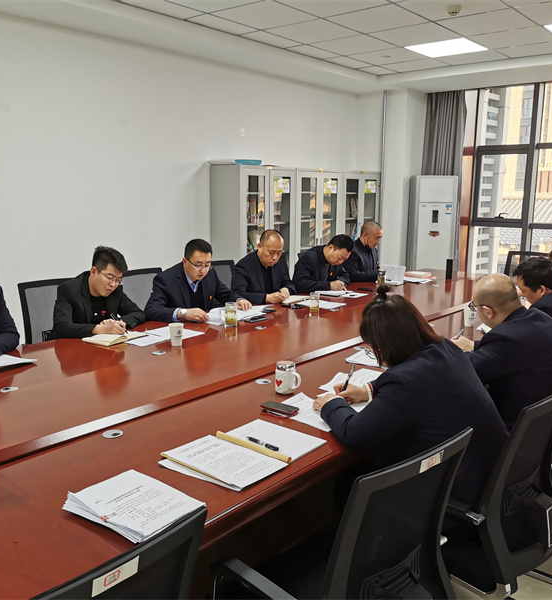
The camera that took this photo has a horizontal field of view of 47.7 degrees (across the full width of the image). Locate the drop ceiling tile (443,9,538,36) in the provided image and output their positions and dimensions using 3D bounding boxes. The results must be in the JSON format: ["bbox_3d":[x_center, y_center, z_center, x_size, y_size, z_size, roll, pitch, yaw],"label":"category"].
[{"bbox_3d":[1.616,-2.119,4.769,0.600,0.020,0.600,9,13,39],"label":"drop ceiling tile"}]

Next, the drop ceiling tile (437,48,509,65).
[{"bbox_3d":[1.879,-2.330,6.009,0.600,0.018,0.467,9,13,39],"label":"drop ceiling tile"}]

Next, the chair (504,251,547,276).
[{"bbox_3d":[2.343,0.049,5.980,0.580,0.960,0.600,9,13,39],"label":"chair"}]

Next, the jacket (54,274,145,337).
[{"bbox_3d":[-1.062,0.119,3.758,0.500,0.620,0.600,9,13,39],"label":"jacket"}]

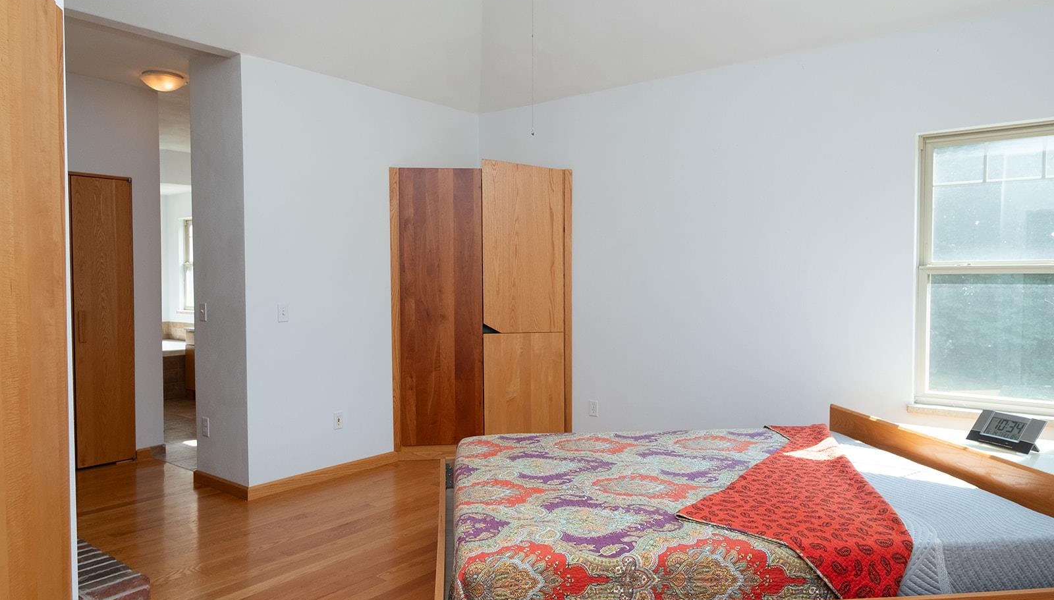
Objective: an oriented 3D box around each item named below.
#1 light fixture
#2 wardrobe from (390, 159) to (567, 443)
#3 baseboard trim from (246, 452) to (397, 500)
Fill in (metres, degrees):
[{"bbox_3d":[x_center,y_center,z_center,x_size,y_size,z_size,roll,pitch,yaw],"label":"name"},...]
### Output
[{"bbox_3d":[-2.525,-1.505,4.881,0.290,0.105,0.290,1,2,39],"label":"light fixture"},{"bbox_3d":[-0.358,0.058,5.386,1.311,2.143,0.630,0,2,-7],"label":"wardrobe"},{"bbox_3d":[-1.300,1.140,4.636,0.022,0.074,1.153,1,2,39],"label":"baseboard trim"}]

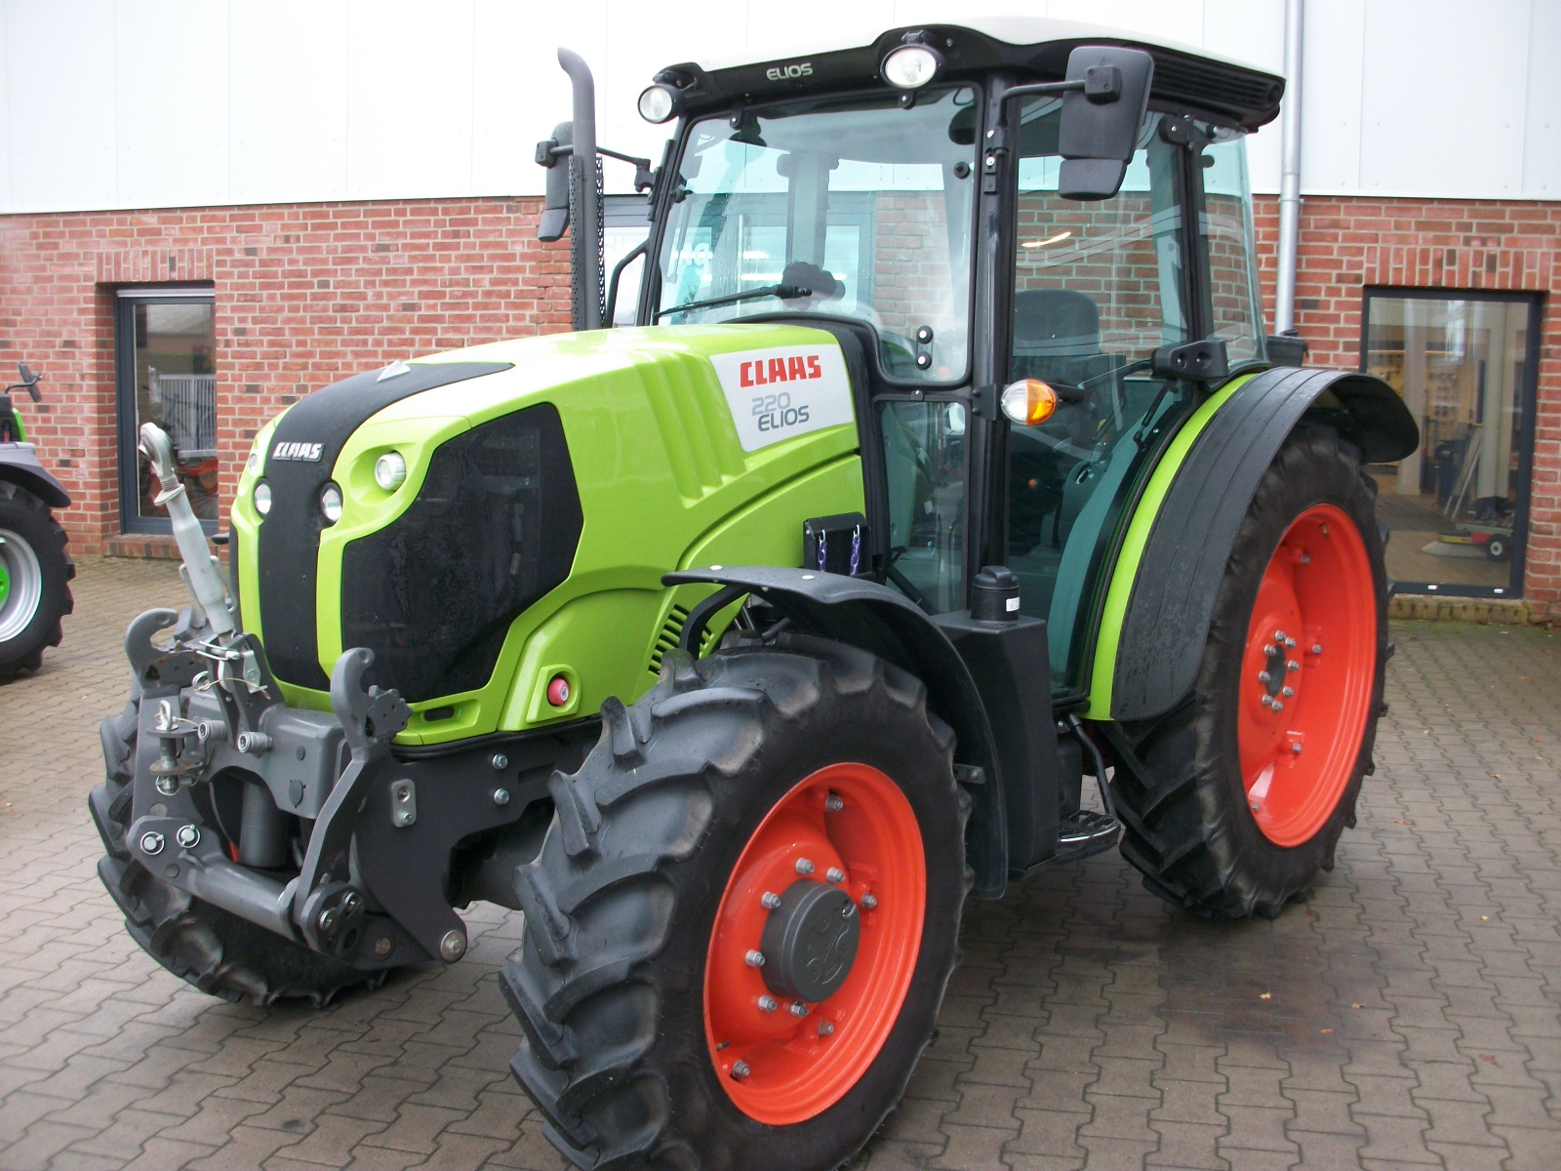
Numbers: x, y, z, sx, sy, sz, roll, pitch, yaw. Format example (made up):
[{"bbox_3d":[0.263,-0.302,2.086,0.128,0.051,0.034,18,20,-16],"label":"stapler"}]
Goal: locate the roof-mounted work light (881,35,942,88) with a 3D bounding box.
[{"bbox_3d":[0.311,-1.186,3.586,0.140,0.120,0.095,7,10,35],"label":"roof-mounted work light"}]

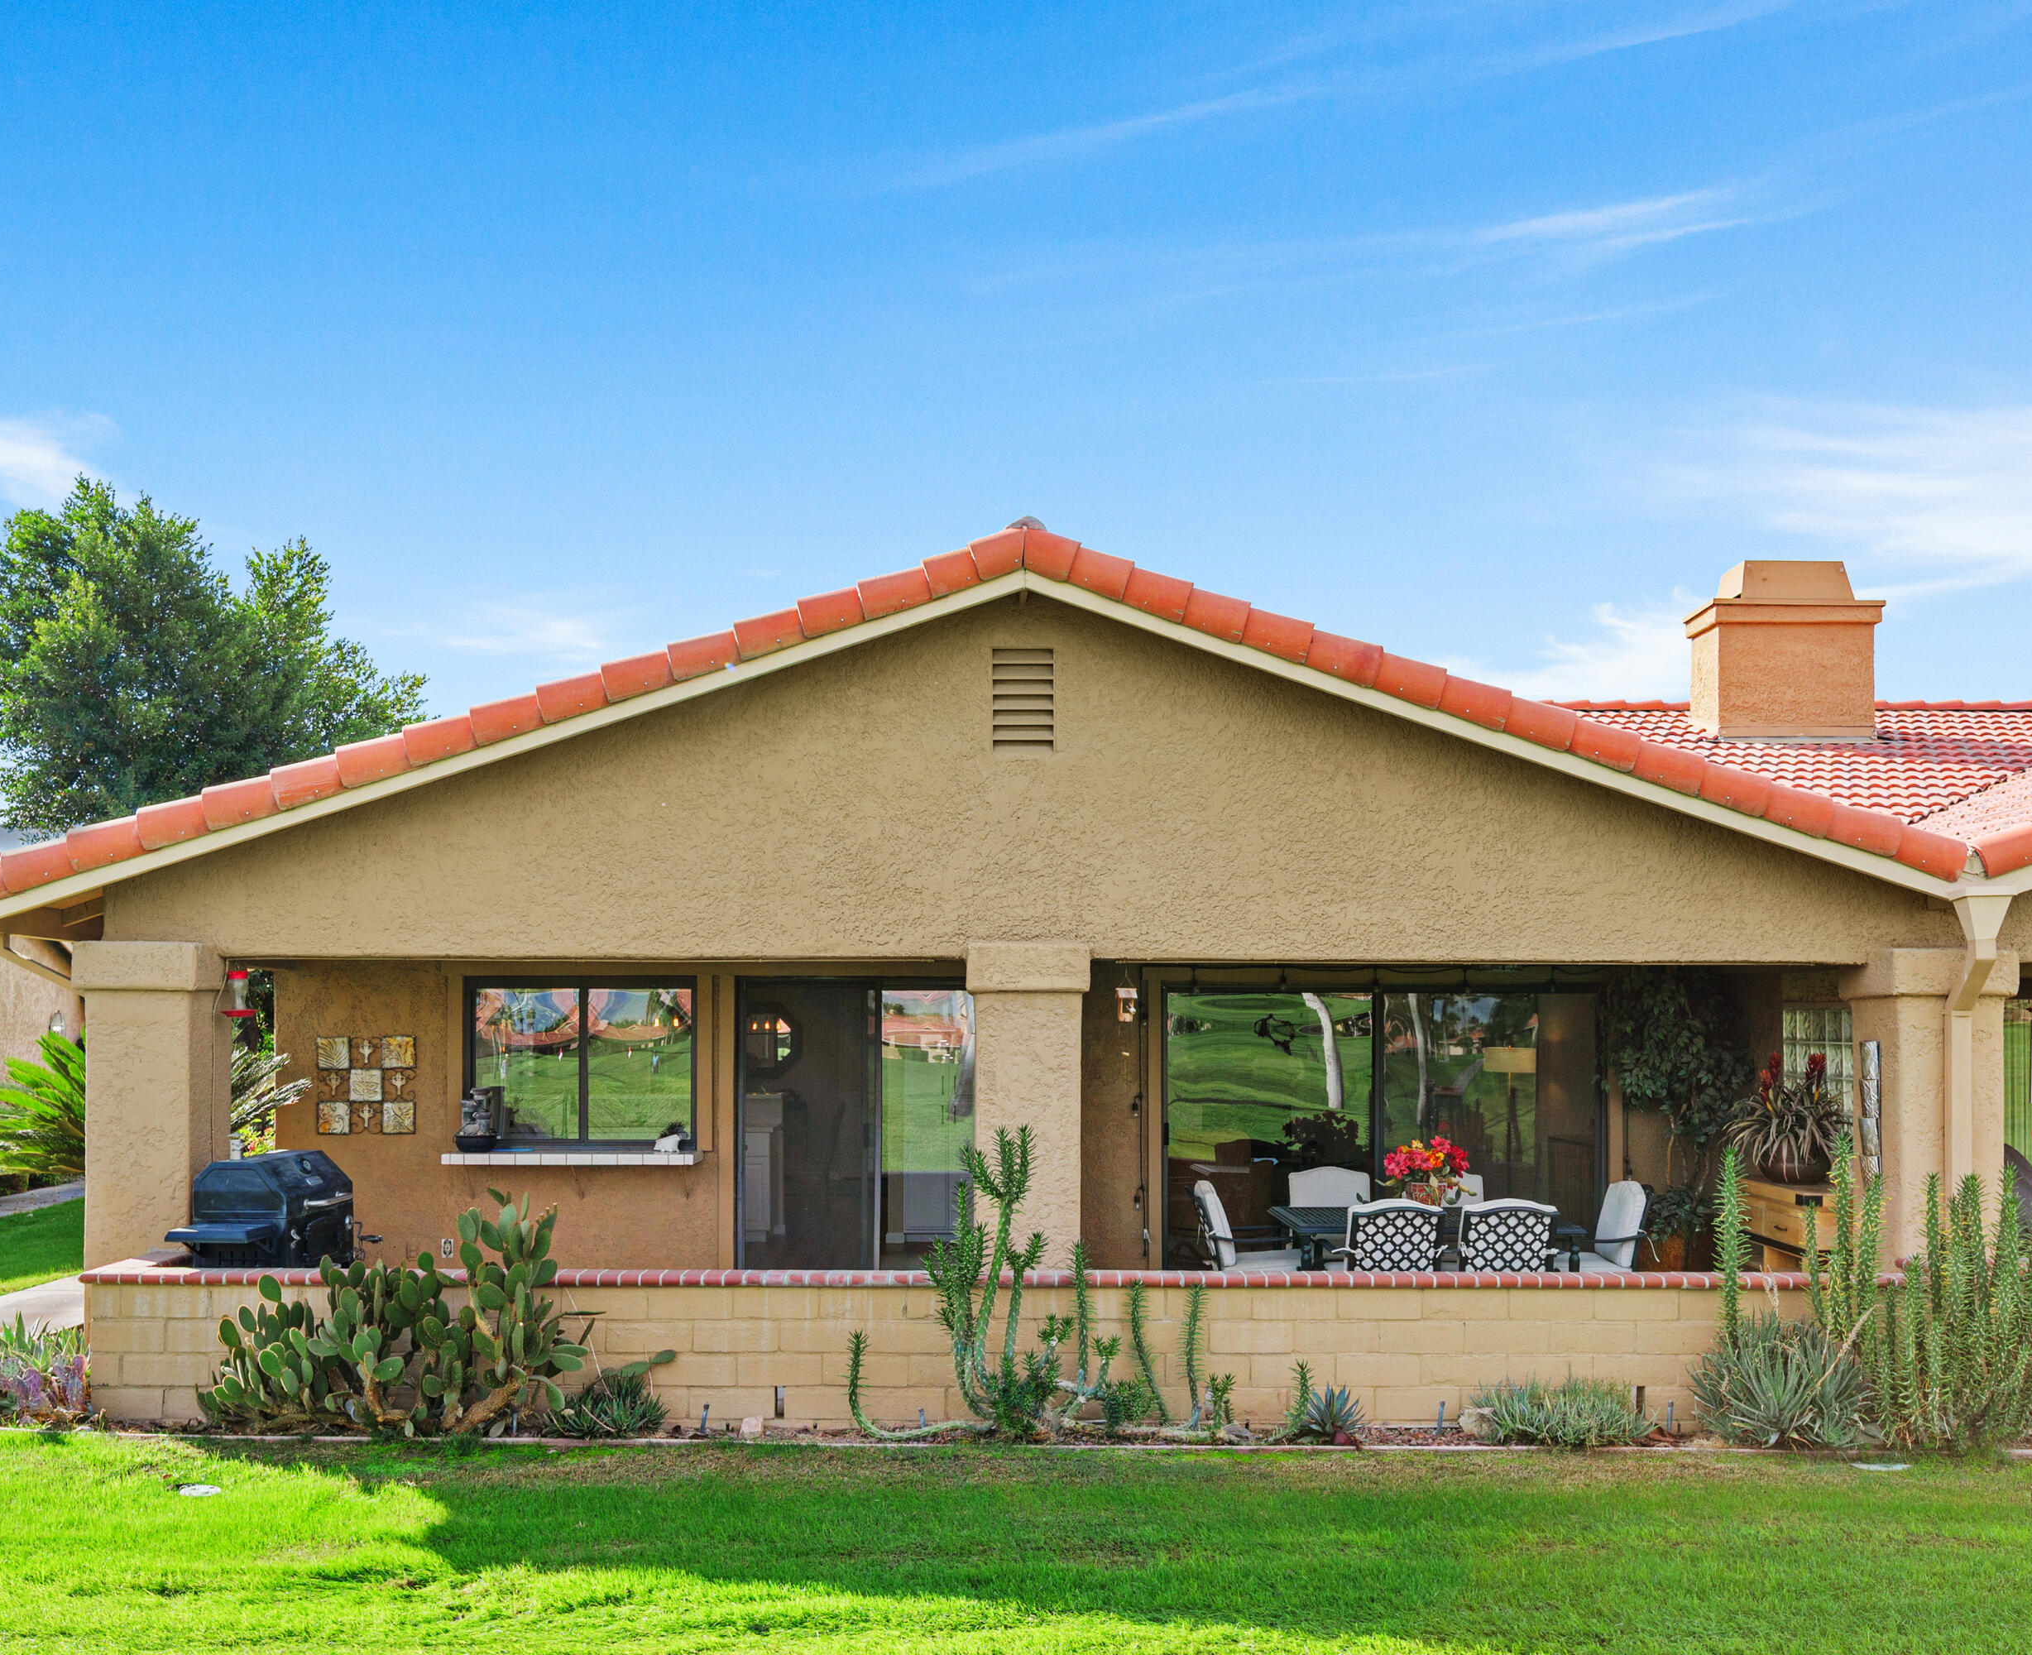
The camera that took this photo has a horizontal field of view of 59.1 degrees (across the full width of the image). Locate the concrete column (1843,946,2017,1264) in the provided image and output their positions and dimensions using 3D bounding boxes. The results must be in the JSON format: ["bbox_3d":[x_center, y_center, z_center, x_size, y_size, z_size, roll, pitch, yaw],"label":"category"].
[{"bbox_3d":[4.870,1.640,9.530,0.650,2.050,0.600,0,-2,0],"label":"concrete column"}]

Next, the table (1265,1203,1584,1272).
[{"bbox_3d":[2.370,2.630,10.450,1.600,0.720,1.080,0,-2,0],"label":"table"}]

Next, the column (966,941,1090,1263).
[{"bbox_3d":[0.065,1.721,9.580,0.640,2.220,0.600,0,-2,0],"label":"column"}]

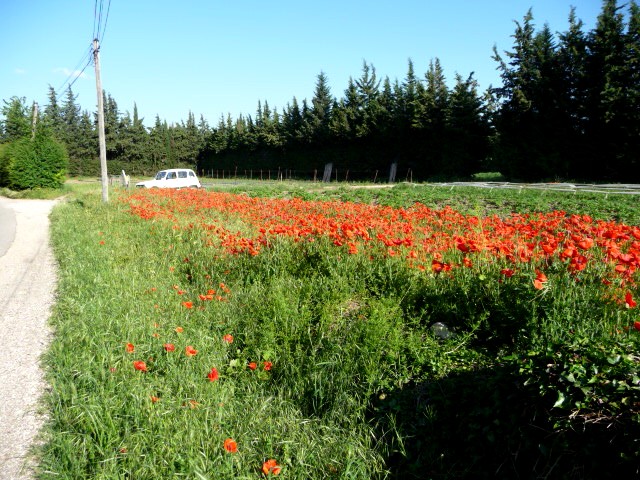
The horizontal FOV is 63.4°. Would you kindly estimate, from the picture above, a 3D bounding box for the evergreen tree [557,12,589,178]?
[{"bbox_3d":[22.924,-13.124,48.100,3.400,15.759,3.400,0,8,0],"label":"evergreen tree"}]

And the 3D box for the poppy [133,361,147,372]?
[{"bbox_3d":[-1.097,0.768,3.145,0.077,0.060,0.077,0,8,0],"label":"poppy"}]

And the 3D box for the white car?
[{"bbox_3d":[-9.100,-3.502,31.200,3.660,1.530,1.490,-6,10,-38],"label":"white car"}]

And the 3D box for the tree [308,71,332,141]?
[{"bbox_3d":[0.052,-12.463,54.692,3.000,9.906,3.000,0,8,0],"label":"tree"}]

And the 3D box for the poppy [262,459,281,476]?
[{"bbox_3d":[-0.196,0.917,2.088,0.073,0.058,0.073,0,8,0],"label":"poppy"}]

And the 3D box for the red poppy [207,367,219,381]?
[{"bbox_3d":[-0.631,0.783,3.038,0.072,0.065,0.072,0,8,0],"label":"red poppy"}]

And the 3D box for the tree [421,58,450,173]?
[{"bbox_3d":[11.267,-11.674,51.337,3.200,11.984,3.200,0,8,0],"label":"tree"}]

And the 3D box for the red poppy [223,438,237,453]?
[{"bbox_3d":[-0.392,0.894,2.253,0.063,0.055,0.063,0,8,0],"label":"red poppy"}]

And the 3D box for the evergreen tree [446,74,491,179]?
[{"bbox_3d":[14.246,-10.861,50.736,4.300,10.542,4.300,0,8,0],"label":"evergreen tree"}]

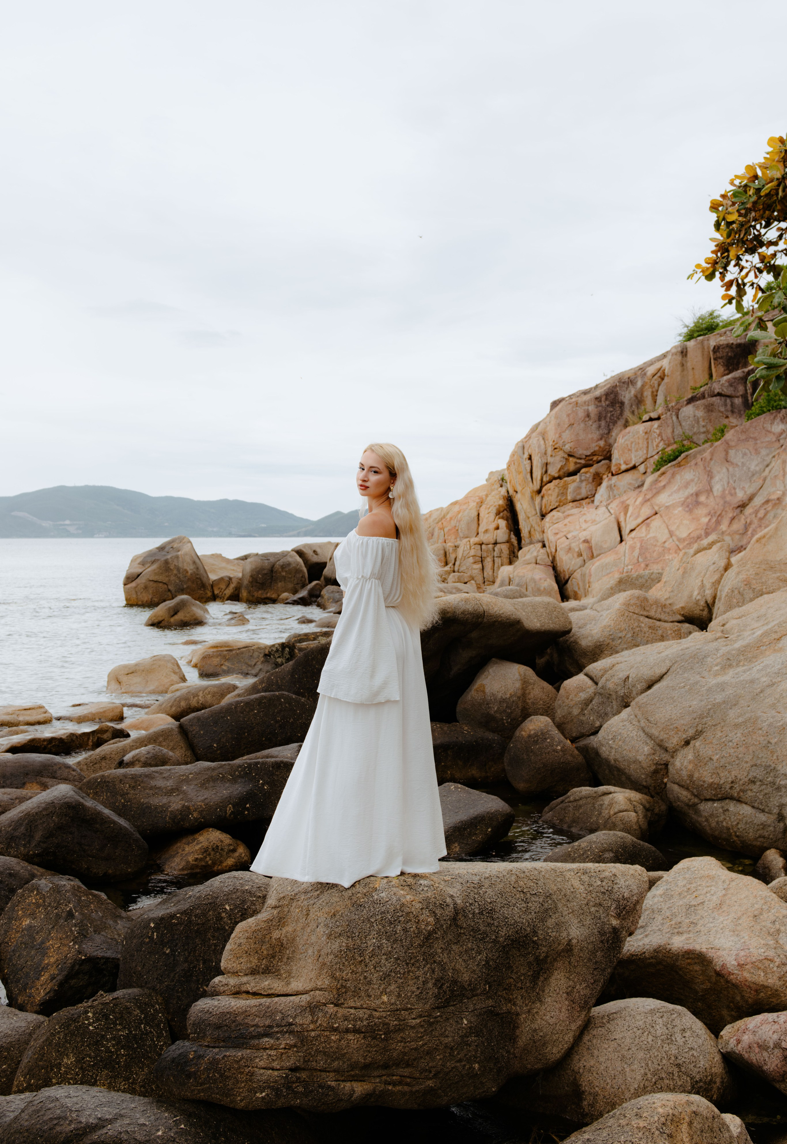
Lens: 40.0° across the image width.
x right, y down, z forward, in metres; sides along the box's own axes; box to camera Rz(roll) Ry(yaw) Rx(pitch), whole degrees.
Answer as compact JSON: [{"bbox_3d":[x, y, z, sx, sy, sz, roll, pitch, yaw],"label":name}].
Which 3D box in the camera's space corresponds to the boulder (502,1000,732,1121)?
[{"bbox_3d":[0.936,1.969,4.500,0.900,0.437,0.720,0,2,0],"label":"boulder"}]

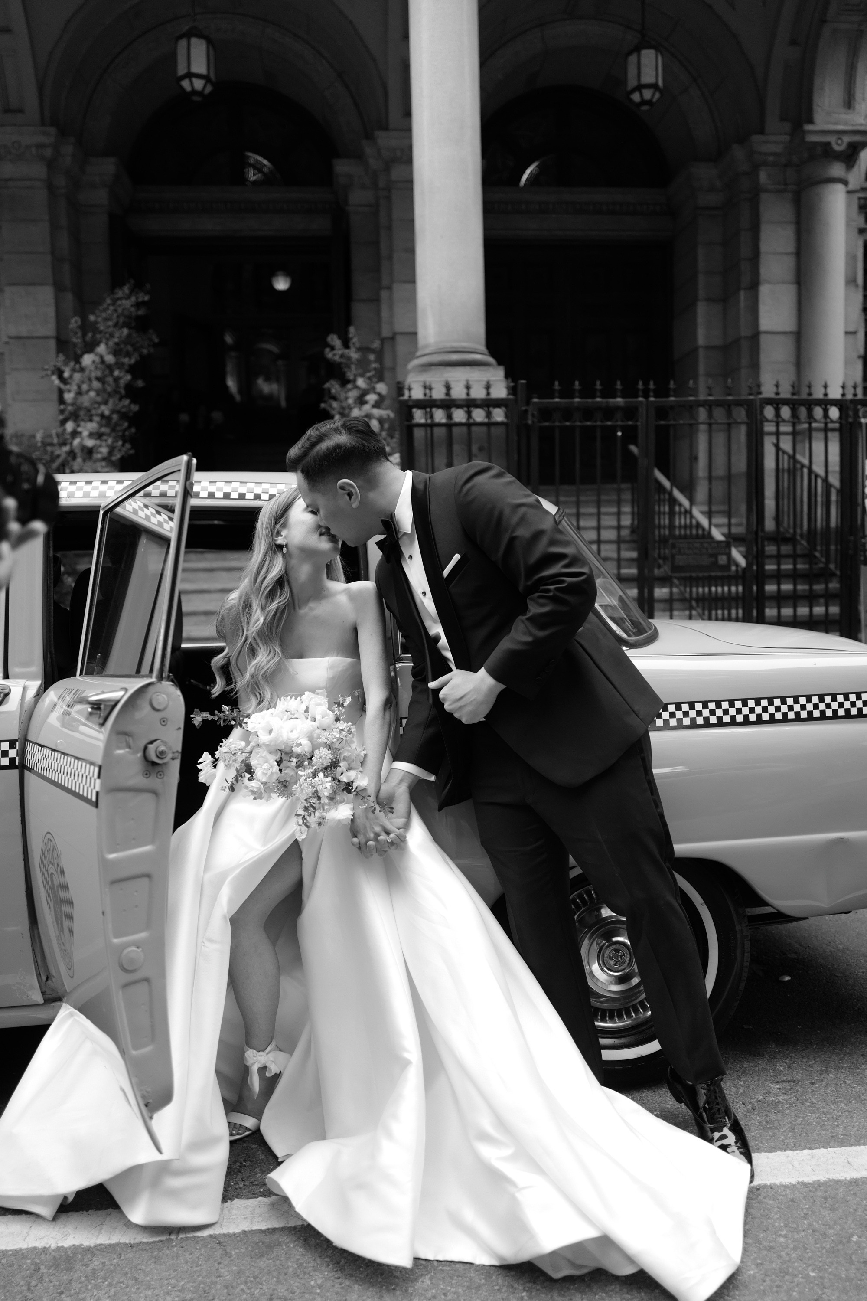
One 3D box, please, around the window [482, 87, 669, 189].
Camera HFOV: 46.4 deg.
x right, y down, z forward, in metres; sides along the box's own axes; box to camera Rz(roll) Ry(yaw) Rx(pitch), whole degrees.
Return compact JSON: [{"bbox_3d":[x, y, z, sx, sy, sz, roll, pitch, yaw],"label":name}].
[{"bbox_3d":[1.489,-5.530,10.931,2.189,1.066,0.150,-2,5,-5],"label":"window"}]

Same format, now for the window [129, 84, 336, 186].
[{"bbox_3d":[-2.118,-5.404,10.630,2.145,1.047,0.150,-2,5,-5],"label":"window"}]

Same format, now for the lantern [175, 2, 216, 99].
[{"bbox_3d":[-1.870,-4.710,7.954,0.289,0.767,0.289,-2,5,-5],"label":"lantern"}]

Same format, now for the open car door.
[{"bbox_3d":[-0.680,0.257,2.068,0.170,1.190,0.898,-4,5,-29],"label":"open car door"}]

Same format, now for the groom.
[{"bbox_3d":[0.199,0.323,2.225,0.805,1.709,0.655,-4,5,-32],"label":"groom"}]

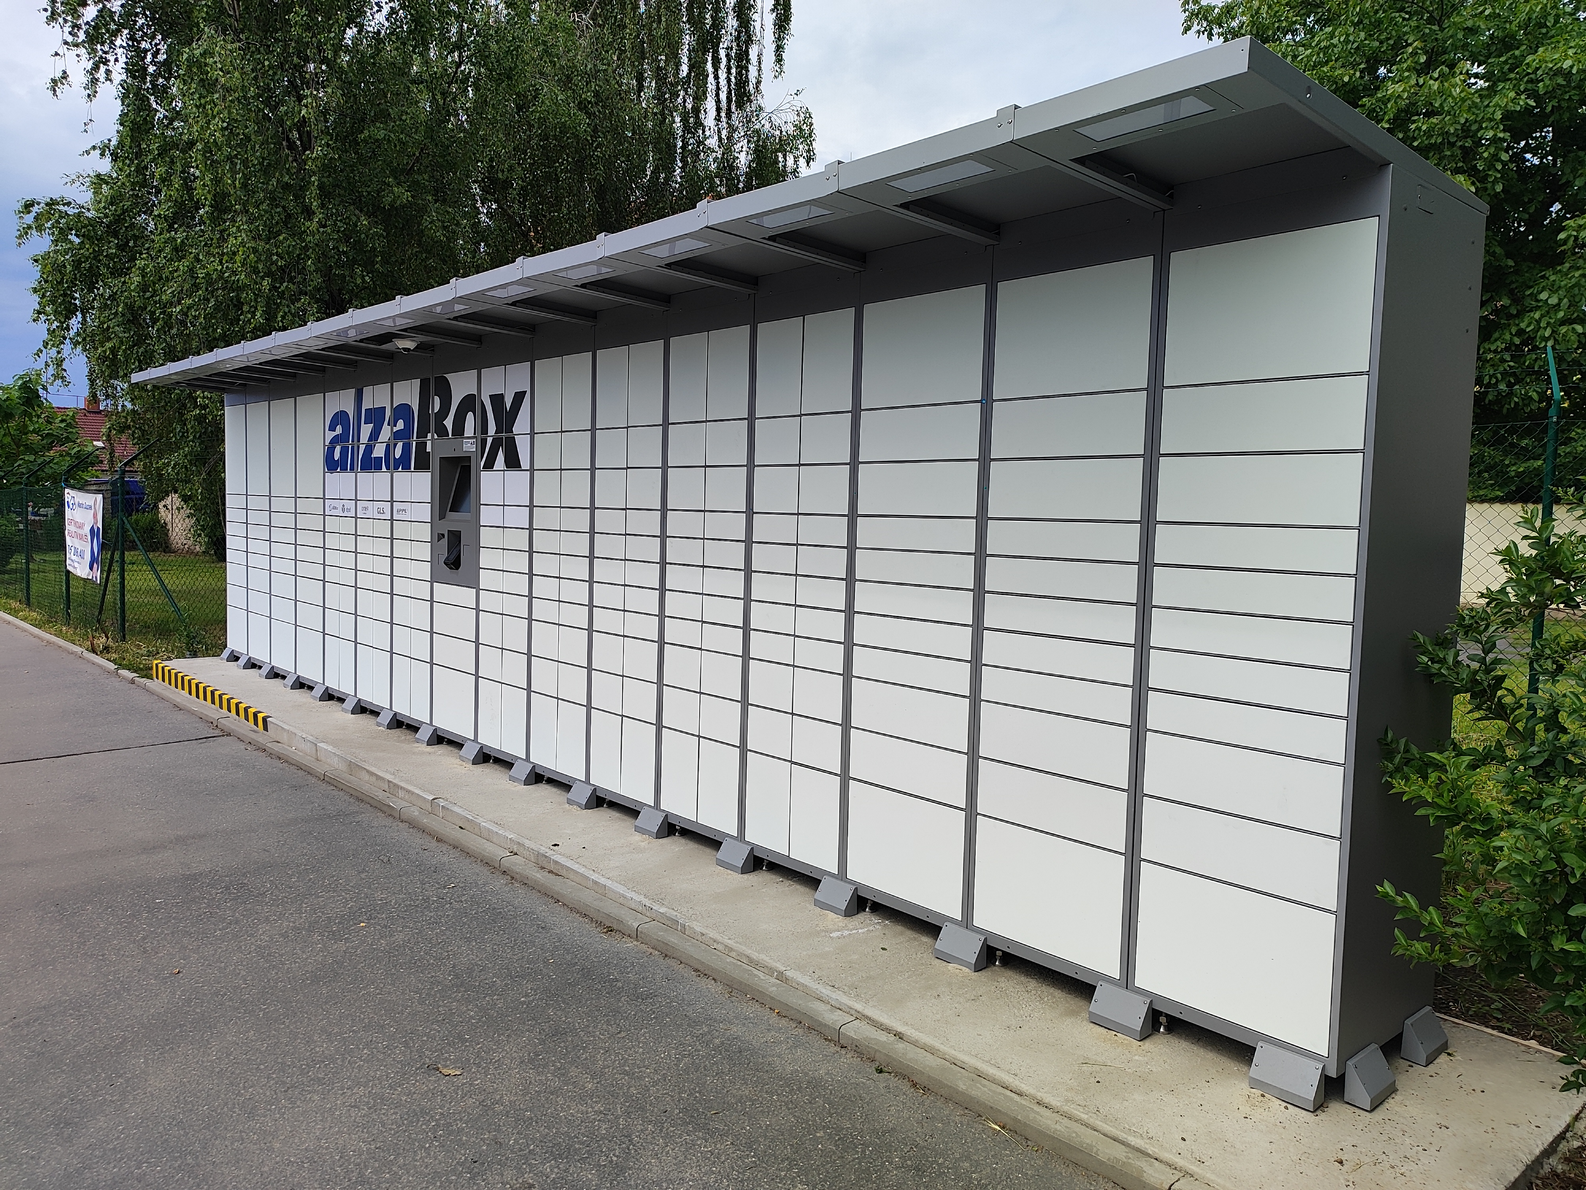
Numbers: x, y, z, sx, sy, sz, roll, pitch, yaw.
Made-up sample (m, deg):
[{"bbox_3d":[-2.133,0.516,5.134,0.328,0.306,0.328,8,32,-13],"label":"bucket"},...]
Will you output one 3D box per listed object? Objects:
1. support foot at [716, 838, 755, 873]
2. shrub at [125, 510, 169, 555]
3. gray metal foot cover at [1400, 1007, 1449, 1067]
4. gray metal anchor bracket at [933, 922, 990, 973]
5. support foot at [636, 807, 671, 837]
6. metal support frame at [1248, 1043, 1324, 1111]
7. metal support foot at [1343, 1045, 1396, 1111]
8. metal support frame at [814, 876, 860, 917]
[{"bbox_3d":[-0.227,1.040,4.382,0.069,0.100,0.159,-2,6,-42],"label":"support foot"},{"bbox_3d":[-17.502,-1.724,29.824,1.045,1.167,1.045,-1,5,-30],"label":"shrub"},{"bbox_3d":[1.724,1.202,2.997,0.159,0.100,0.069,-2,6,-42],"label":"gray metal foot cover"},{"bbox_3d":[0.543,1.128,3.524,0.069,0.100,0.159,-2,6,-42],"label":"gray metal anchor bracket"},{"bbox_3d":[-0.615,0.996,4.808,0.069,0.100,0.159,-2,6,-42],"label":"support foot"},{"bbox_3d":[1.245,1.206,2.764,0.069,0.100,0.159,-2,6,-42],"label":"metal support frame"},{"bbox_3d":[1.456,1.212,2.772,0.159,0.100,0.069,-2,6,-42],"label":"metal support foot"},{"bbox_3d":[0.159,1.084,3.954,0.069,0.100,0.159,-2,6,-42],"label":"metal support frame"}]

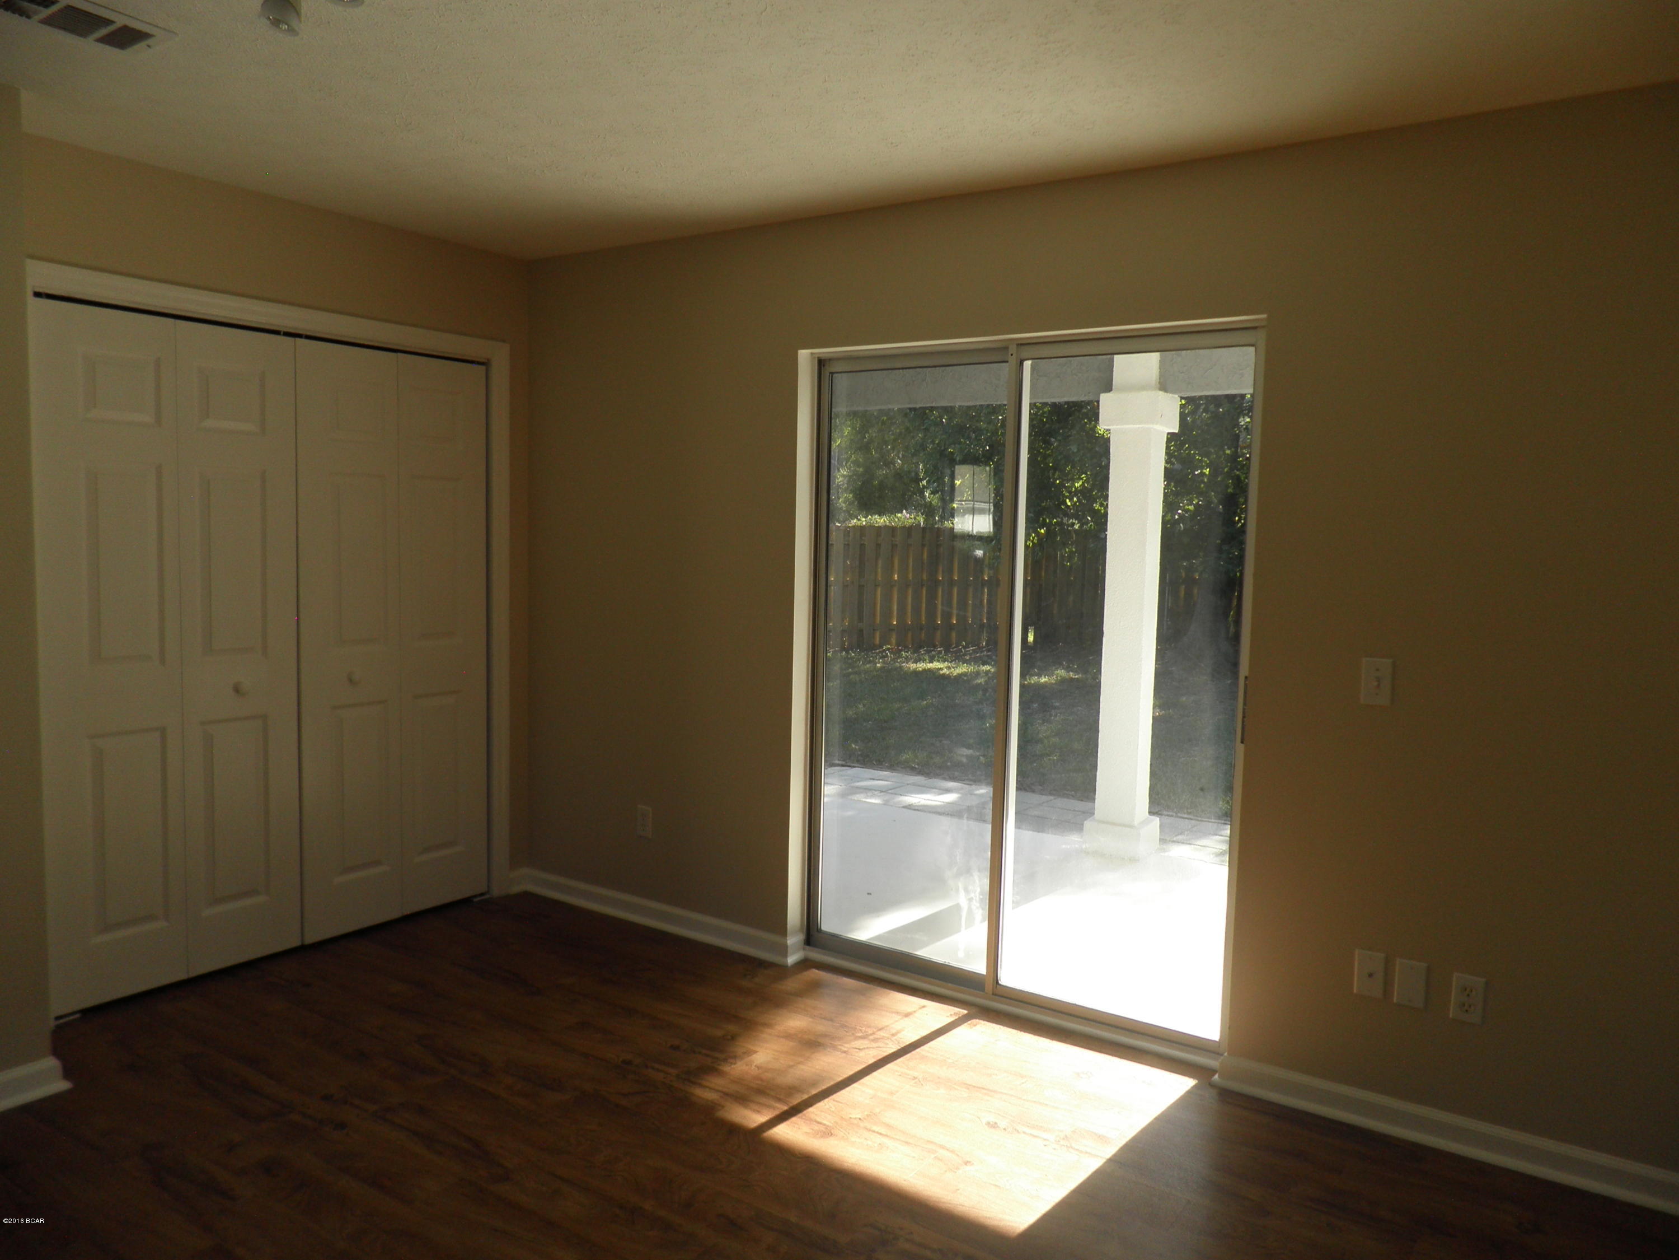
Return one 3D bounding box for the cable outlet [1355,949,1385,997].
[{"bbox_3d":[1.340,0.871,2.942,0.071,0.115,0.010,5,6,34],"label":"cable outlet"}]

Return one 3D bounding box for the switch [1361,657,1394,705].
[{"bbox_3d":[1.335,0.130,2.893,0.071,0.115,0.014,5,6,34],"label":"switch"}]

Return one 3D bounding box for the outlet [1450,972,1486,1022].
[{"bbox_3d":[1.523,0.894,2.821,0.071,0.115,0.010,5,6,34],"label":"outlet"}]

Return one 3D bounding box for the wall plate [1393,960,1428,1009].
[{"bbox_3d":[1.419,0.880,2.891,0.071,0.115,0.008,5,6,34],"label":"wall plate"}]

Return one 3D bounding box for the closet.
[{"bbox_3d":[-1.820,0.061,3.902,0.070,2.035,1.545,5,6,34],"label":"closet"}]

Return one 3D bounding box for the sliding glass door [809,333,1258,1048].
[{"bbox_3d":[0.517,0.137,3.608,1.449,2.019,0.090,5,6,34],"label":"sliding glass door"}]

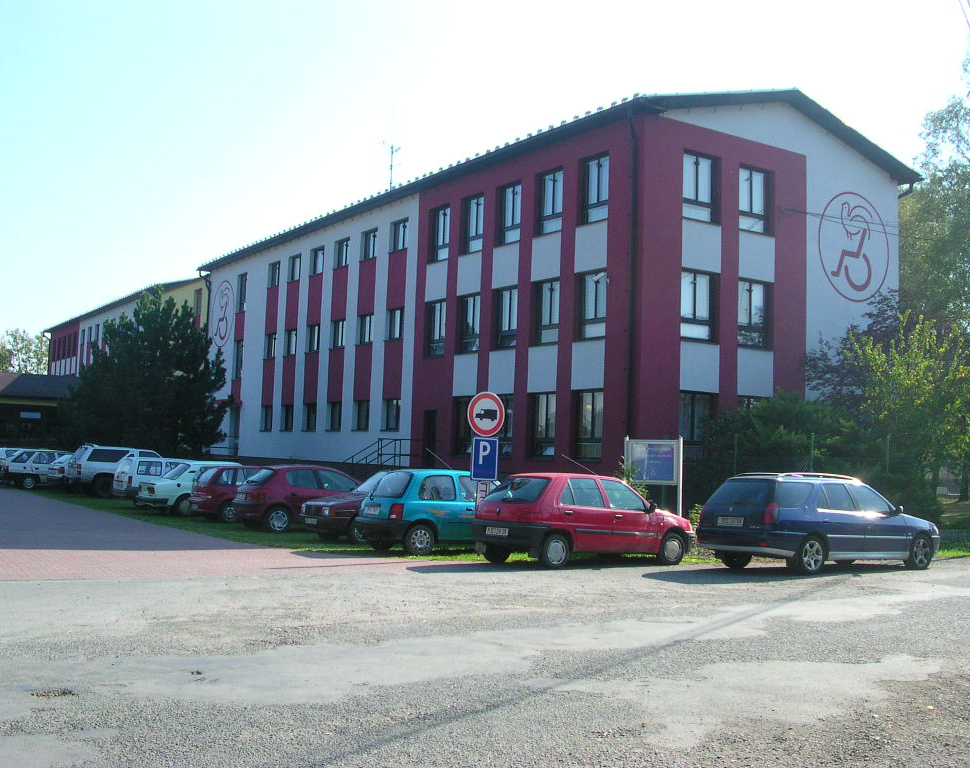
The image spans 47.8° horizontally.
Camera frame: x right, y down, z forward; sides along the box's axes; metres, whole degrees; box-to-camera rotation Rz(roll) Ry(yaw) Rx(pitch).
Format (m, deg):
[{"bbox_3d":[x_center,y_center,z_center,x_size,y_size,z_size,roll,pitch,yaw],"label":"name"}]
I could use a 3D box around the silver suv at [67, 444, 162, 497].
[{"bbox_3d":[-11.738,2.960,37.097,4.365,1.690,1.700,4,-5,-34],"label":"silver suv"}]

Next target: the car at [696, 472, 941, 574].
[{"bbox_3d":[5.336,2.152,17.102,4.340,1.440,1.710,5,-5,-33],"label":"car"}]

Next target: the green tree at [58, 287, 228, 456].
[{"bbox_3d":[-15.956,0.117,51.139,7.600,9.300,7.300,2,-4,0],"label":"green tree"}]

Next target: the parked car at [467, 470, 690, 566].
[{"bbox_3d":[1.630,2.111,17.086,3.580,1.370,1.590,5,-5,-35],"label":"parked car"}]

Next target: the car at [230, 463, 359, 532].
[{"bbox_3d":[-3.506,2.499,23.975,3.830,1.430,1.660,4,-5,-30],"label":"car"}]

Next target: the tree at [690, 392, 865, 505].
[{"bbox_3d":[7.606,1.916,28.488,4.300,3.400,3.800,5,-5,-33],"label":"tree"}]

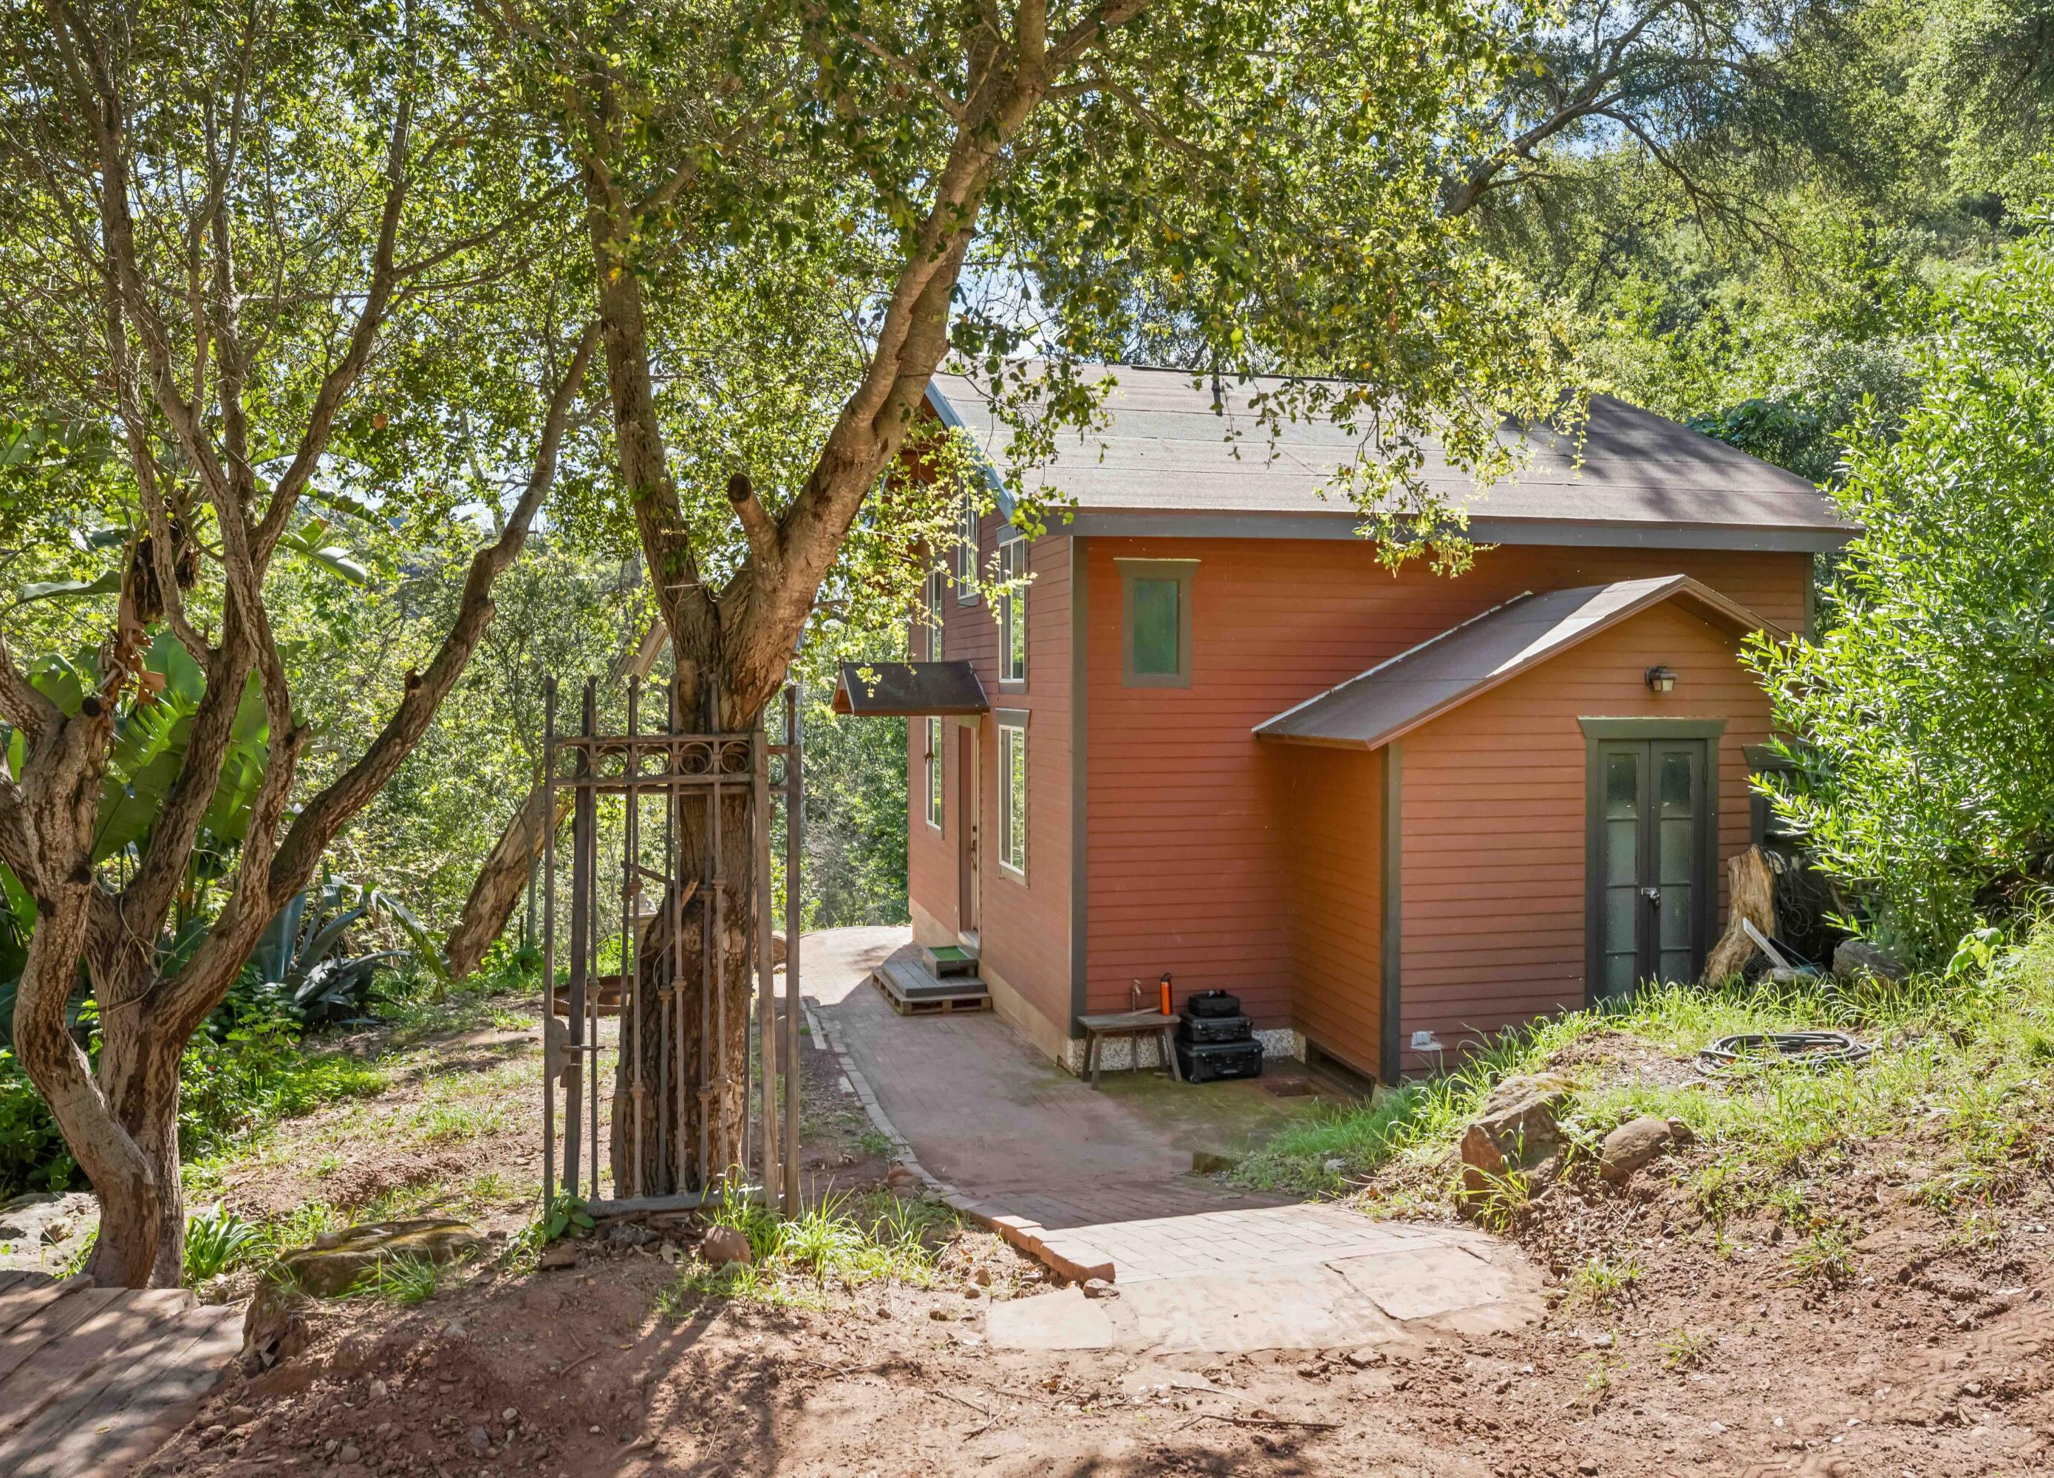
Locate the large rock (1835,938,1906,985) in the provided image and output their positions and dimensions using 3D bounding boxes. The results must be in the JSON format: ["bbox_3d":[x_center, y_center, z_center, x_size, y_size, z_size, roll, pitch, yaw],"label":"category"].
[{"bbox_3d":[5.029,1.341,8.800,0.400,0.280,0.330,0,2,0],"label":"large rock"}]

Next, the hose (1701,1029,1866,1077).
[{"bbox_3d":[3.411,1.419,6.650,0.720,0.080,0.660,0,2,0],"label":"hose"}]

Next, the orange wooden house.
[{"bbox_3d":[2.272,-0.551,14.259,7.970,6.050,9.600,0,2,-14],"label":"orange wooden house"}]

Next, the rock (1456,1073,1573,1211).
[{"bbox_3d":[1.881,1.544,5.700,0.400,0.420,0.400,0,2,-15],"label":"rock"}]

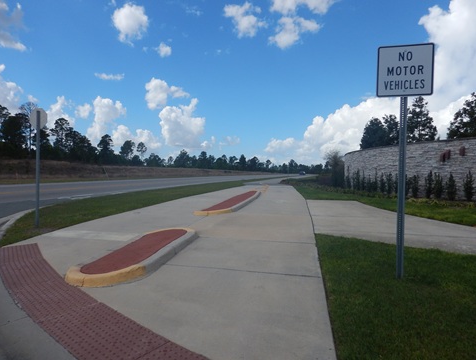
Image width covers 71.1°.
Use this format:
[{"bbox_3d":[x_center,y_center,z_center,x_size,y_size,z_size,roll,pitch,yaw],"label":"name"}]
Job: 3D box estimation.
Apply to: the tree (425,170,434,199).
[{"bbox_3d":[12.046,0.281,20.886,0.530,1.750,0.530,2,1,17],"label":"tree"}]

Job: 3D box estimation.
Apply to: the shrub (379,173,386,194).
[{"bbox_3d":[11.192,0.264,25.686,0.520,1.650,0.520,2,1,17],"label":"shrub"}]

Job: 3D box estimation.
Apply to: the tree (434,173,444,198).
[{"bbox_3d":[12.369,0.347,20.387,0.560,1.600,0.560,2,1,17],"label":"tree"}]

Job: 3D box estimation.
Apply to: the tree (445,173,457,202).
[{"bbox_3d":[12.405,0.392,19.387,0.580,1.630,0.580,2,1,17],"label":"tree"}]

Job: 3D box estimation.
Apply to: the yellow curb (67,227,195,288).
[{"bbox_3d":[-1.372,1.057,5.190,0.794,0.135,3.308,1,1,7],"label":"yellow curb"}]

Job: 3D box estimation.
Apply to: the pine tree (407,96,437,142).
[{"bbox_3d":[17.496,-3.432,32.075,3.600,9.100,3.600,2,1,17],"label":"pine tree"}]

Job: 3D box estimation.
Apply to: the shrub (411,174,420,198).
[{"bbox_3d":[11.764,0.412,21.987,0.530,1.570,0.530,2,1,17],"label":"shrub"}]

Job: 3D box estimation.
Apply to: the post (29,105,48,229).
[{"bbox_3d":[-4.380,-0.264,7.300,0.457,2.600,0.070,2,1,14],"label":"post"}]

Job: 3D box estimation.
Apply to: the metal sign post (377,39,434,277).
[{"bbox_3d":[1.957,-0.205,3.960,0.610,2.770,0.070,1,1,13],"label":"metal sign post"}]

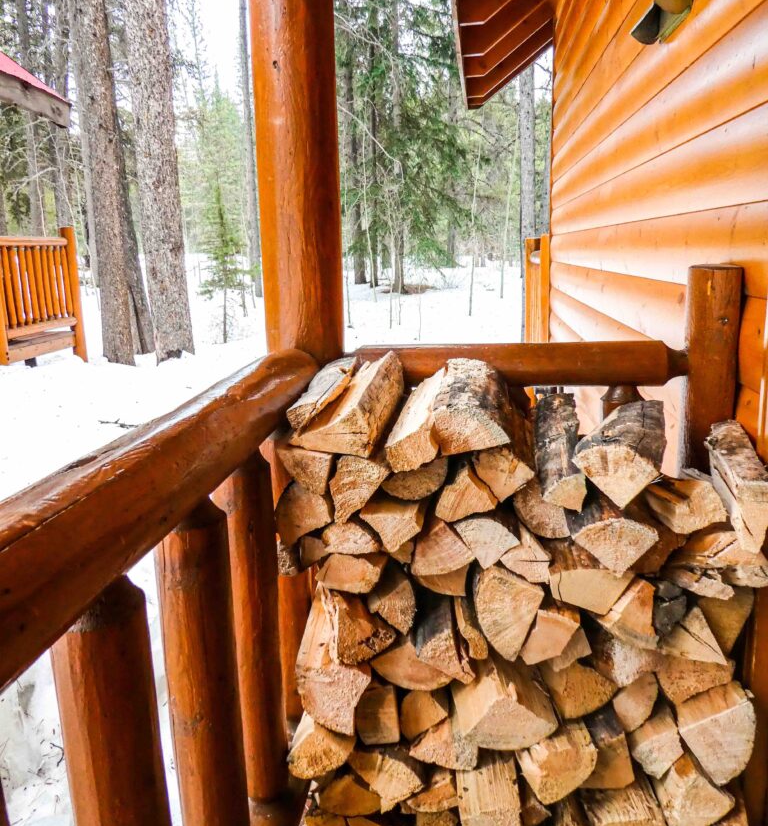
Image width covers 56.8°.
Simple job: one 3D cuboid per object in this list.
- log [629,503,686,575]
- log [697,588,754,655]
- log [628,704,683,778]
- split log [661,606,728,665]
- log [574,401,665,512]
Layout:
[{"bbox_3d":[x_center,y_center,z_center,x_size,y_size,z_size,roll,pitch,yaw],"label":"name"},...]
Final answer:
[{"bbox_3d":[0.459,0.161,1.339,0.102,0.122,0.410,0,13,8],"label":"log"},{"bbox_3d":[0.592,0.308,1.357,0.091,0.124,0.360,0,13,7],"label":"log"},{"bbox_3d":[0.468,0.506,1.345,0.083,0.092,0.410,0,13,8],"label":"log"},{"bbox_3d":[0.529,0.321,1.341,0.105,0.106,0.380,0,13,7],"label":"split log"},{"bbox_3d":[0.435,0.059,1.285,0.132,0.105,0.380,3,14,22],"label":"log"}]

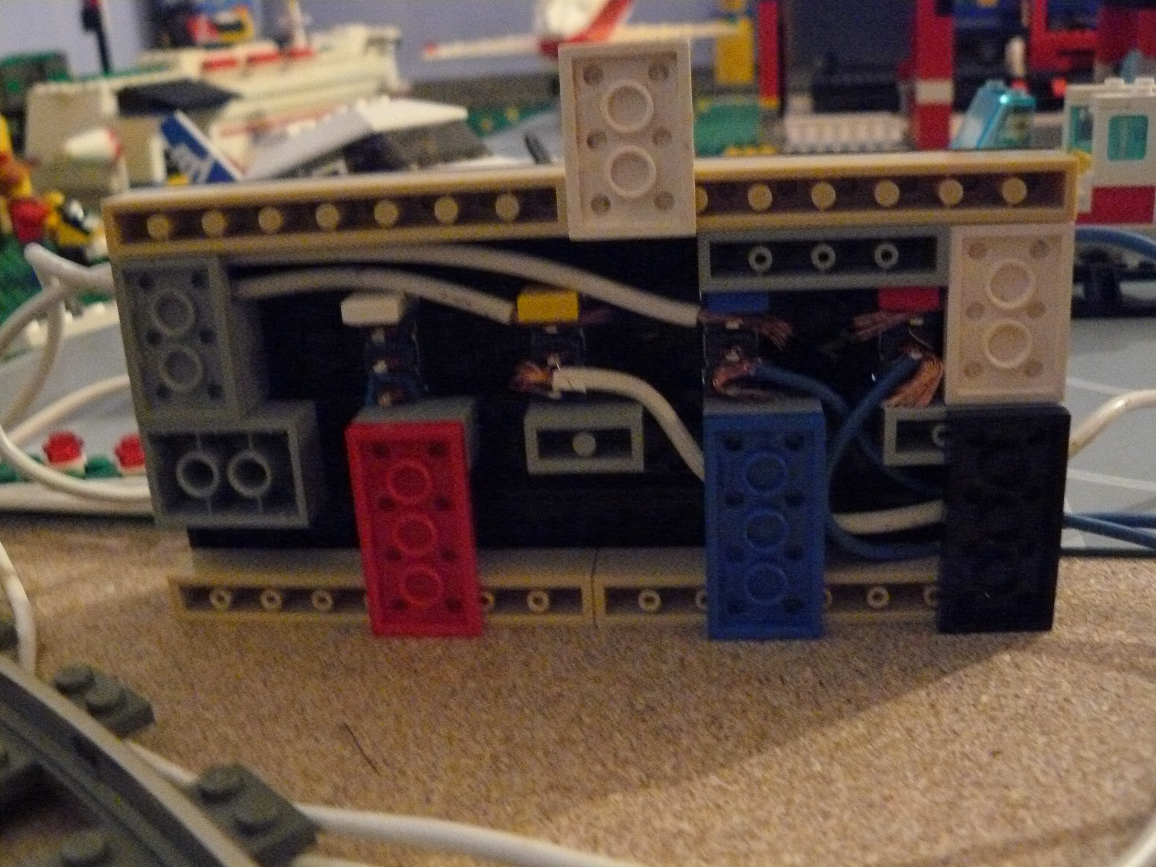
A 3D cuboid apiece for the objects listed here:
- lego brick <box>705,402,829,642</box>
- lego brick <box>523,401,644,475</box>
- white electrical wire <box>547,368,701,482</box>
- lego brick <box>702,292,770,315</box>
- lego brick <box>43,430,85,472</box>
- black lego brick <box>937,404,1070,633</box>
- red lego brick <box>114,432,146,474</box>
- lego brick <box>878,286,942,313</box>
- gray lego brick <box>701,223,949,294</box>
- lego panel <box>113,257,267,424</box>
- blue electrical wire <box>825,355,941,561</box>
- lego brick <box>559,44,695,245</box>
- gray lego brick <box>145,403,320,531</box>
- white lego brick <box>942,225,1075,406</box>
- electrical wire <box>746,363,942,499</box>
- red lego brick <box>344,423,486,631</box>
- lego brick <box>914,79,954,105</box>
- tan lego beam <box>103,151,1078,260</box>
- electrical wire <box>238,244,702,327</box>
[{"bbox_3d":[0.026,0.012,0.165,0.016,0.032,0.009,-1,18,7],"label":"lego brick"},{"bbox_3d":[0.001,0.001,0.165,0.016,0.008,0.009,-1,19,6],"label":"lego brick"},{"bbox_3d":[0.007,-0.001,0.166,0.021,0.017,0.006,-1,18,7],"label":"white electrical wire"},{"bbox_3d":[0.021,-0.018,0.160,0.008,0.003,0.007,-1,18,7],"label":"lego brick"},{"bbox_3d":[-0.108,0.004,0.252,0.008,0.006,0.008,-1,18,7],"label":"lego brick"},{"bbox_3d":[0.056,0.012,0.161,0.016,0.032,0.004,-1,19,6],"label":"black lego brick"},{"bbox_3d":[-0.092,0.004,0.249,0.008,0.006,0.008,-1,18,7],"label":"red lego brick"},{"bbox_3d":[0.043,-0.018,0.157,0.008,0.004,0.007,-1,19,6],"label":"lego brick"},{"bbox_3d":[0.032,-0.024,0.157,0.031,0.008,0.010,-1,18,7],"label":"gray lego brick"},{"bbox_3d":[-0.055,-0.014,0.170,0.016,0.024,0.009,-1,19,6],"label":"lego panel"},{"bbox_3d":[0.042,0.004,0.165,0.017,0.030,0.006,-1,19,6],"label":"blue electrical wire"},{"bbox_3d":[0.006,-0.036,0.149,0.016,0.024,0.005,-1,18,7],"label":"lego brick"},{"bbox_3d":[-0.049,0.004,0.175,0.023,0.016,0.010,-1,18,7],"label":"gray lego brick"},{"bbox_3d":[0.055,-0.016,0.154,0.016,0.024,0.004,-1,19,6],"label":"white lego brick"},{"bbox_3d":[0.037,0.000,0.165,0.027,0.020,0.006,-1,19,6],"label":"electrical wire"},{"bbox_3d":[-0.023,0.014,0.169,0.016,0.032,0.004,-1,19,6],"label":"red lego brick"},{"bbox_3d":[0.150,-0.146,0.513,0.016,0.010,0.016,-2,19,3],"label":"lego brick"},{"bbox_3d":[0.000,-0.031,0.158,0.124,0.008,0.010,-1,18,7],"label":"tan lego beam"},{"bbox_3d":[-0.016,-0.020,0.164,0.064,0.013,0.005,-1,19,6],"label":"electrical wire"}]

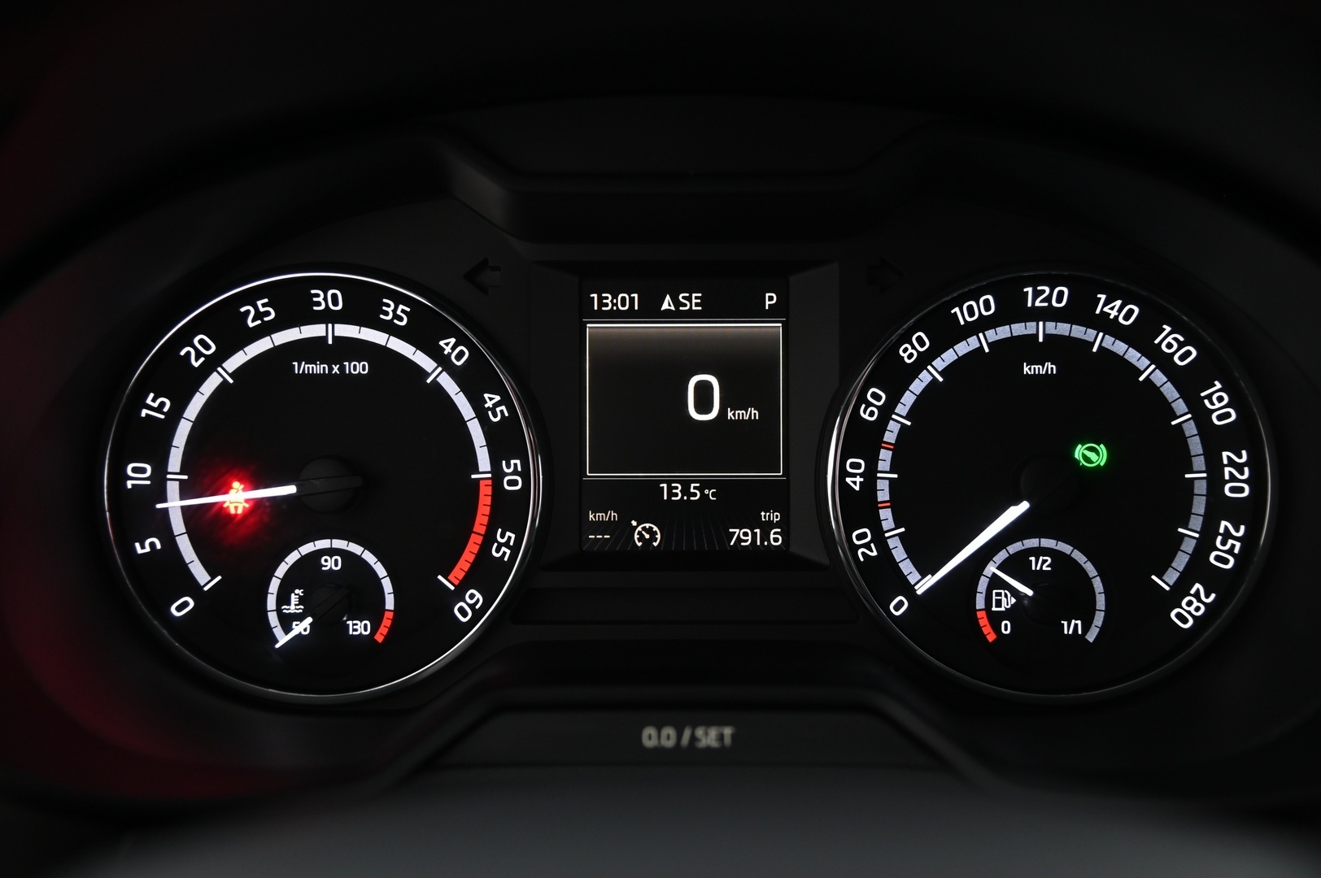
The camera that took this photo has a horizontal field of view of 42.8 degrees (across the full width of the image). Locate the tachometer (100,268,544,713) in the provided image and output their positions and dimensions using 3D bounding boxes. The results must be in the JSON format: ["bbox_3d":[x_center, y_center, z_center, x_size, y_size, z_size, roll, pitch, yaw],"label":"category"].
[{"bbox_3d":[-0.087,0.012,0.435,0.112,0.110,0.022,0,0,0],"label":"tachometer"}]

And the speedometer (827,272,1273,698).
[{"bbox_3d":[0.100,0.012,0.435,0.113,0.110,0.022,0,0,0],"label":"speedometer"}]

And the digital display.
[{"bbox_3d":[0.006,-0.006,0.442,0.054,0.071,0.009,0,0,0],"label":"digital display"}]

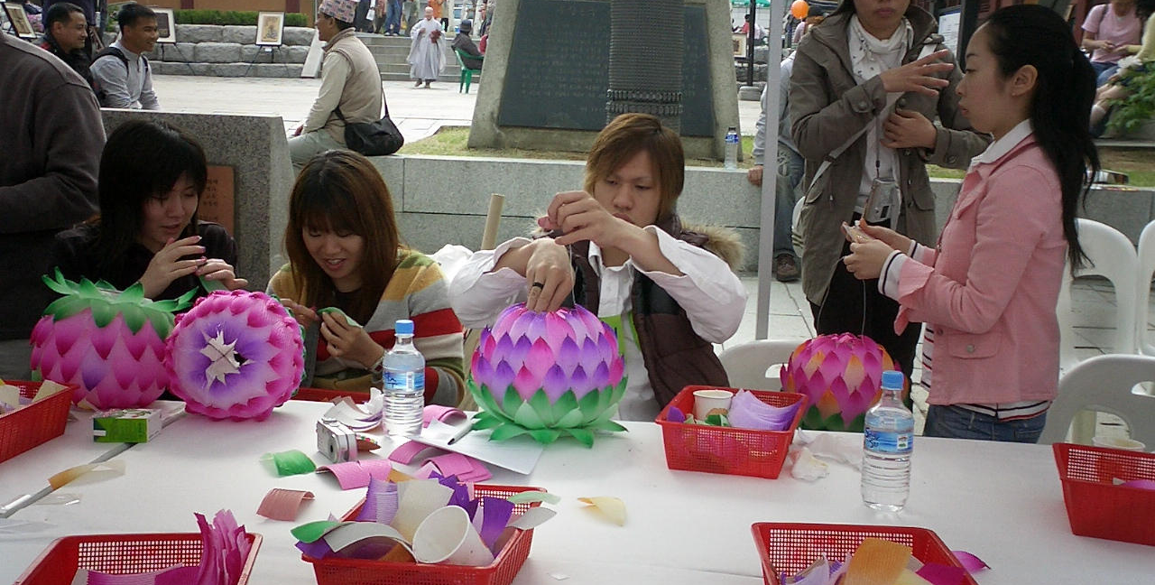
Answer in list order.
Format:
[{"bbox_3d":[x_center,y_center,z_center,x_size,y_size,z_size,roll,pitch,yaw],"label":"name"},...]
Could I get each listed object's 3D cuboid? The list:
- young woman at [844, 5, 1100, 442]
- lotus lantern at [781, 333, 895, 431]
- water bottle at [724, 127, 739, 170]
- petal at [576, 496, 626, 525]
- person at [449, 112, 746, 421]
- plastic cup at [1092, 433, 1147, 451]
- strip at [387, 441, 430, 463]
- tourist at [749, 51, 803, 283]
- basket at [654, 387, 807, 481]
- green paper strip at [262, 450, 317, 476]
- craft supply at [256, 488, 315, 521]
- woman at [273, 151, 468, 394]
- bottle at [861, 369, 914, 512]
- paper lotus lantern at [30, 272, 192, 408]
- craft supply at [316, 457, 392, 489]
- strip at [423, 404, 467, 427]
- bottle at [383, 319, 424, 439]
[{"bbox_3d":[0.758,0.242,2.403,0.500,1.570,0.430,3,8,9],"label":"young woman"},{"bbox_3d":[0.512,0.179,2.420,0.223,0.205,0.223,1,8,0],"label":"lotus lantern"},{"bbox_3d":[0.760,-0.711,6.100,0.066,0.210,0.066,2,8,0],"label":"water bottle"},{"bbox_3d":[0.034,0.292,1.673,0.066,0.021,0.070,1,8,0],"label":"petal"},{"bbox_3d":[0.046,0.302,2.390,0.580,1.250,0.660,3,9,11],"label":"person"},{"bbox_3d":[0.805,0.260,1.834,0.076,0.080,0.076,2,8,0],"label":"plastic cup"},{"bbox_3d":[-0.265,0.262,2.045,0.050,0.025,0.090,7,9,39],"label":"strip"},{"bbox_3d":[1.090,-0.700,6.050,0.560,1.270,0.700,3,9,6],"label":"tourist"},{"bbox_3d":[0.253,0.223,1.989,0.204,0.078,0.283,4,8,14],"label":"basket"},{"bbox_3d":[-0.432,0.250,1.841,0.062,0.024,0.088,-3,9,-30],"label":"green paper strip"},{"bbox_3d":[-0.390,0.276,1.655,0.065,0.023,0.094,2,8,3],"label":"craft supply"},{"bbox_3d":[-0.435,0.300,2.580,0.460,1.170,0.720,2,9,3],"label":"woman"},{"bbox_3d":[0.436,0.205,1.731,0.069,0.195,0.069,1,8,0],"label":"bottle"},{"bbox_3d":[-0.835,0.081,2.219,0.275,0.232,0.275,2,8,0],"label":"paper lotus lantern"},{"bbox_3d":[-0.347,0.282,1.925,0.100,0.025,0.100,-2,8,-25],"label":"craft supply"},{"bbox_3d":[-0.231,0.212,2.133,0.058,0.032,0.085,7,10,36],"label":"strip"},{"bbox_3d":[-0.286,0.140,2.045,0.069,0.195,0.069,1,8,0],"label":"bottle"}]

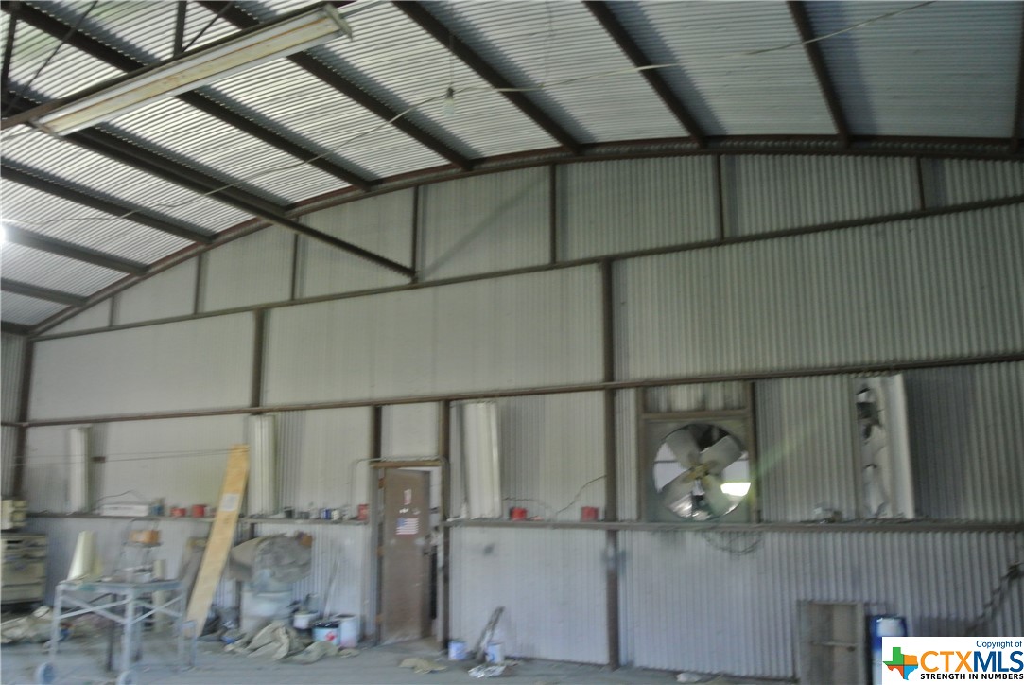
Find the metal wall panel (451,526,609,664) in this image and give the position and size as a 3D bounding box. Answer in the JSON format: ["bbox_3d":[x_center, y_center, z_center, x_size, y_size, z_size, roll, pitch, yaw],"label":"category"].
[{"bbox_3d":[0.131,2.641,9.024,1.873,1.331,0.050,-6,-11,28],"label":"metal wall panel"}]

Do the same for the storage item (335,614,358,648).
[{"bbox_3d":[-1.879,3.289,9.756,0.290,0.360,0.290,0,-10,0],"label":"storage item"}]

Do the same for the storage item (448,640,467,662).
[{"bbox_3d":[-0.571,3.202,8.886,0.180,0.195,0.180,0,-10,0],"label":"storage item"}]

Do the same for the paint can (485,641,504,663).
[{"bbox_3d":[-0.185,3.188,8.791,0.175,0.195,0.175,0,-10,0],"label":"paint can"}]

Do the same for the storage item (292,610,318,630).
[{"bbox_3d":[-2.436,3.264,10.045,0.280,0.220,0.280,0,-10,0],"label":"storage item"}]

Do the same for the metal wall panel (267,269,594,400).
[{"bbox_3d":[-1.165,0.000,10.204,4.859,1.269,0.050,-6,-11,28],"label":"metal wall panel"}]

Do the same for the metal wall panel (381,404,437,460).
[{"bbox_3d":[-1.208,1.048,10.044,0.819,0.634,0.050,-6,-11,28],"label":"metal wall panel"}]

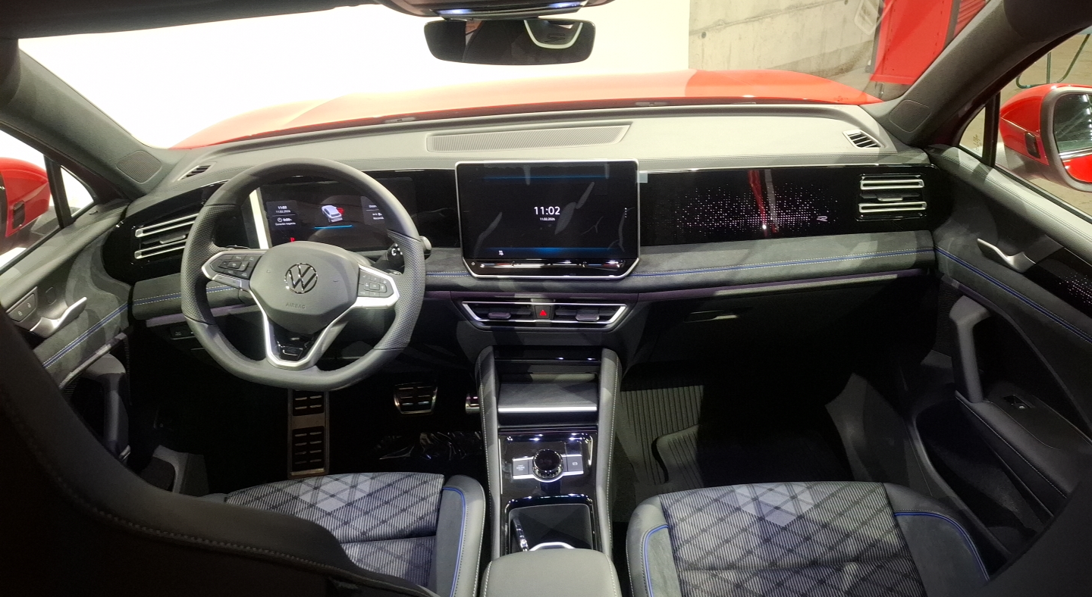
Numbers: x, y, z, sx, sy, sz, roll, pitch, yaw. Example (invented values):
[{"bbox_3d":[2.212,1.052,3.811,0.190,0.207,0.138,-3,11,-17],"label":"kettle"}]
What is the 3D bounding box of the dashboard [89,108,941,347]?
[{"bbox_3d":[-0.032,-0.182,1.476,1.460,0.320,0.480,-4,23,0],"label":"dashboard"}]

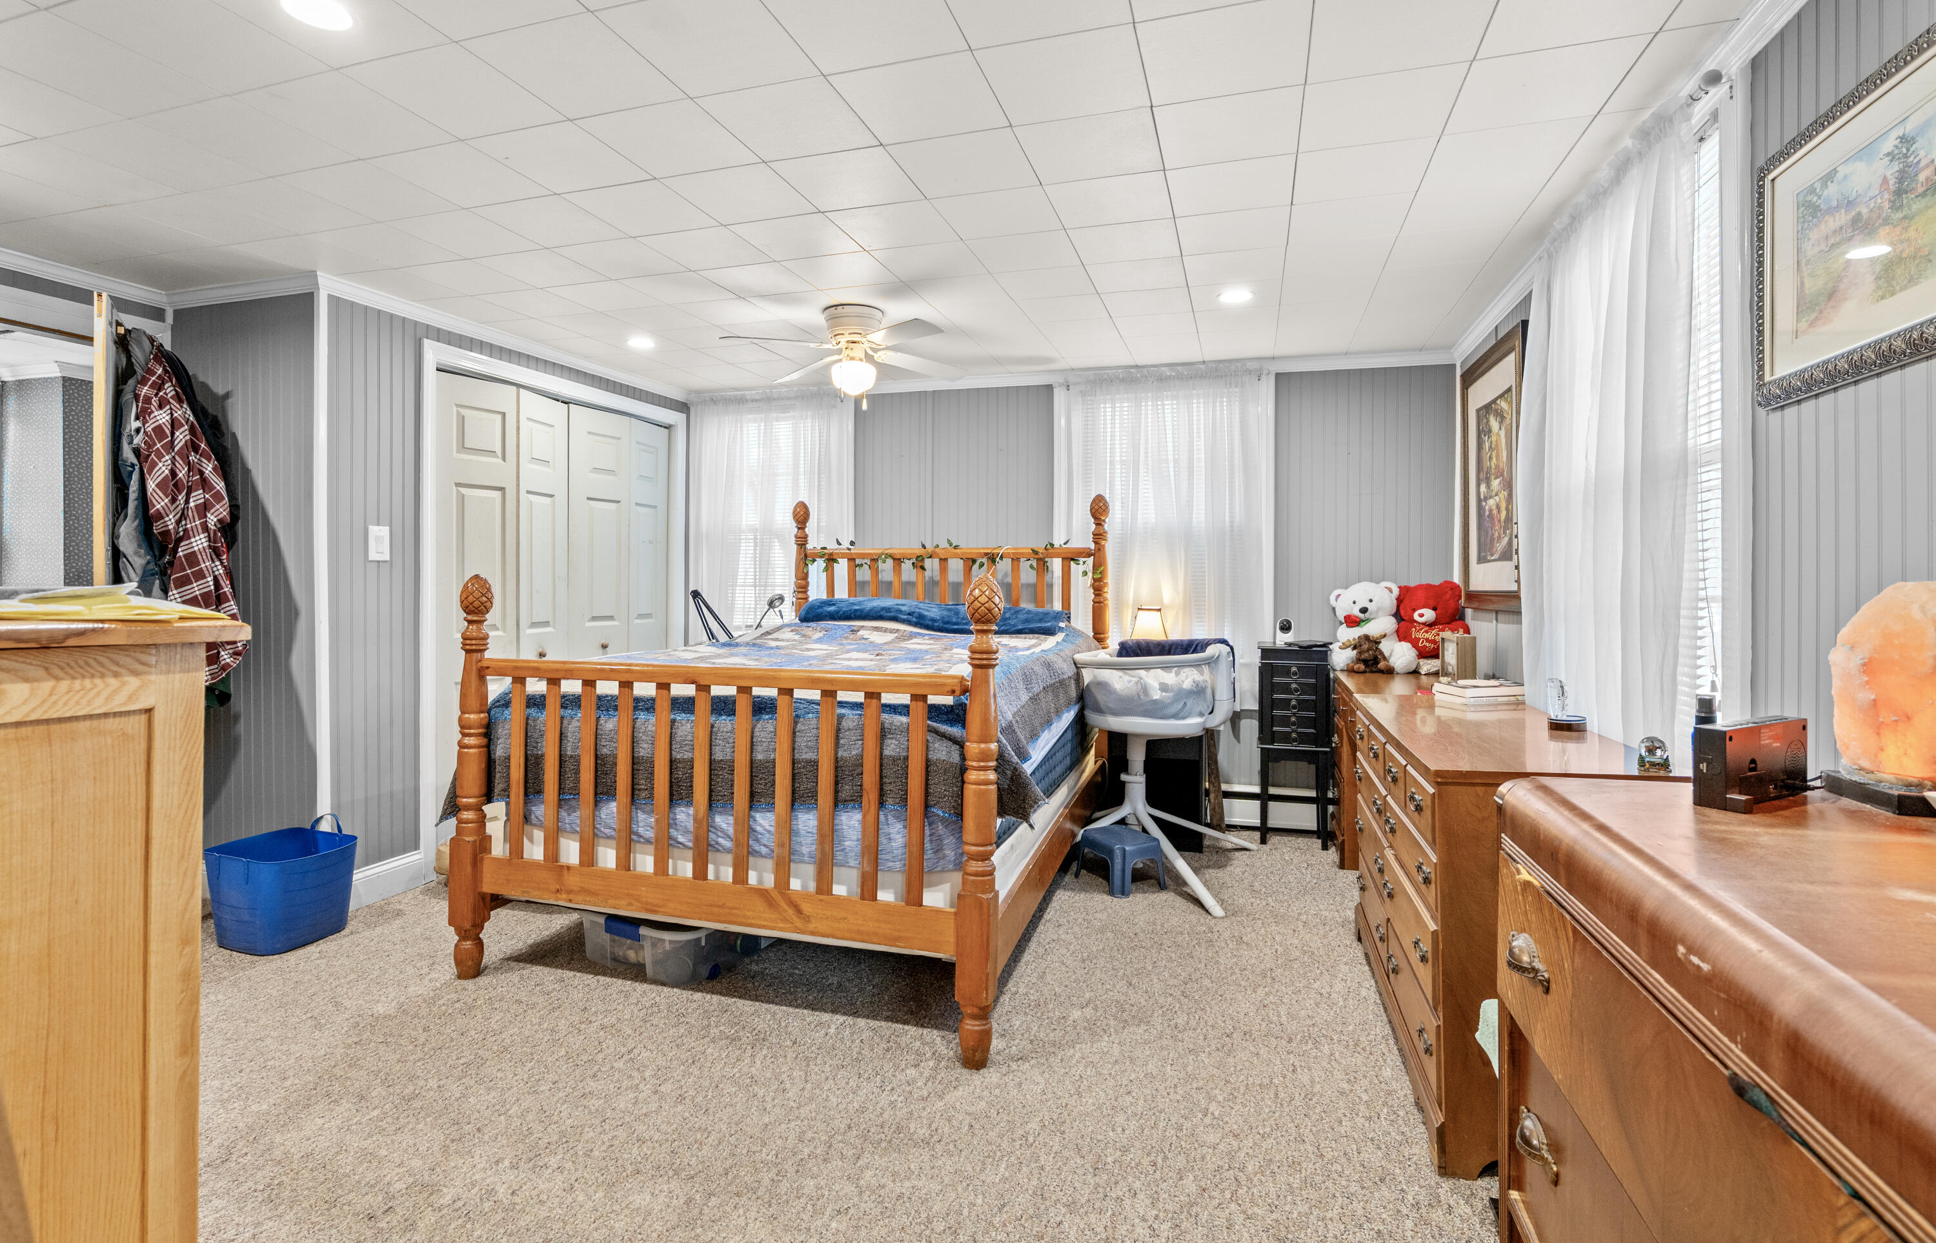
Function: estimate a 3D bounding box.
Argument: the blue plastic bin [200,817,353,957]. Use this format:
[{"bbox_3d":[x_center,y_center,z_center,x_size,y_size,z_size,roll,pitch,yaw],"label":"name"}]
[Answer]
[{"bbox_3d":[-2.194,0.834,2.766,0.322,0.359,0.296,1,3,20],"label":"blue plastic bin"}]

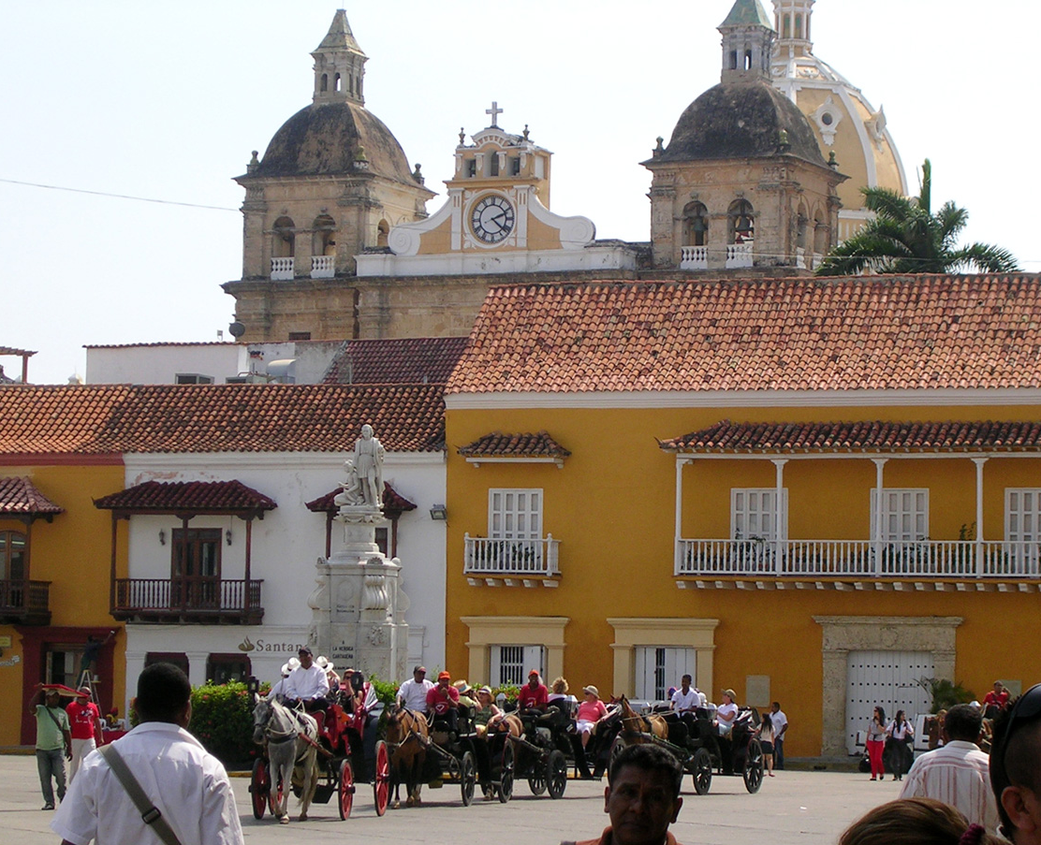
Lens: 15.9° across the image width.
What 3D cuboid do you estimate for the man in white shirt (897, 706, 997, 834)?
[{"bbox_3d":[1.937,2.067,16.500,0.540,1.640,0.340,1,-4,0],"label":"man in white shirt"}]

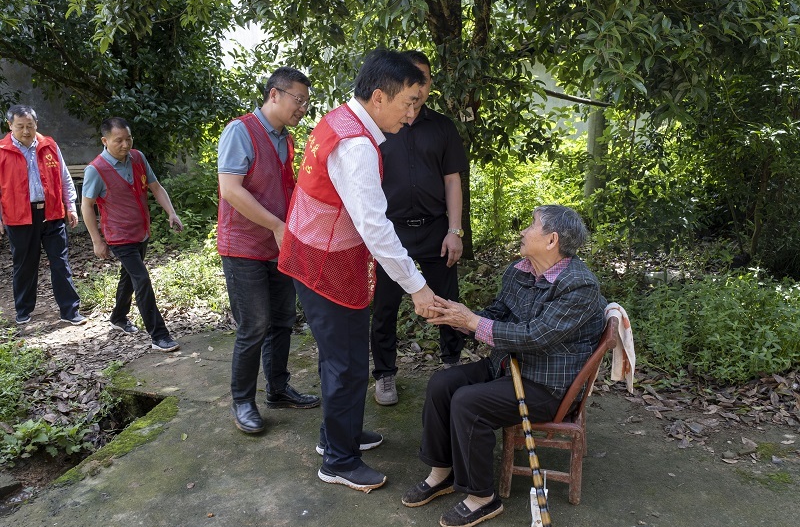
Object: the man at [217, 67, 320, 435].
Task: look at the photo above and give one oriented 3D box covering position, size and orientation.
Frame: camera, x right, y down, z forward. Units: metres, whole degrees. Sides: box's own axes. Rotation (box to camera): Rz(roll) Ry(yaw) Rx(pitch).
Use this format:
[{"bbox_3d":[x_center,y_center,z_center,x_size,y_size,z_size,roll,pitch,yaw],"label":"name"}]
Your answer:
[{"bbox_3d":[-0.635,-0.070,3.073,0.480,1.700,0.520,4,10,27],"label":"man"}]

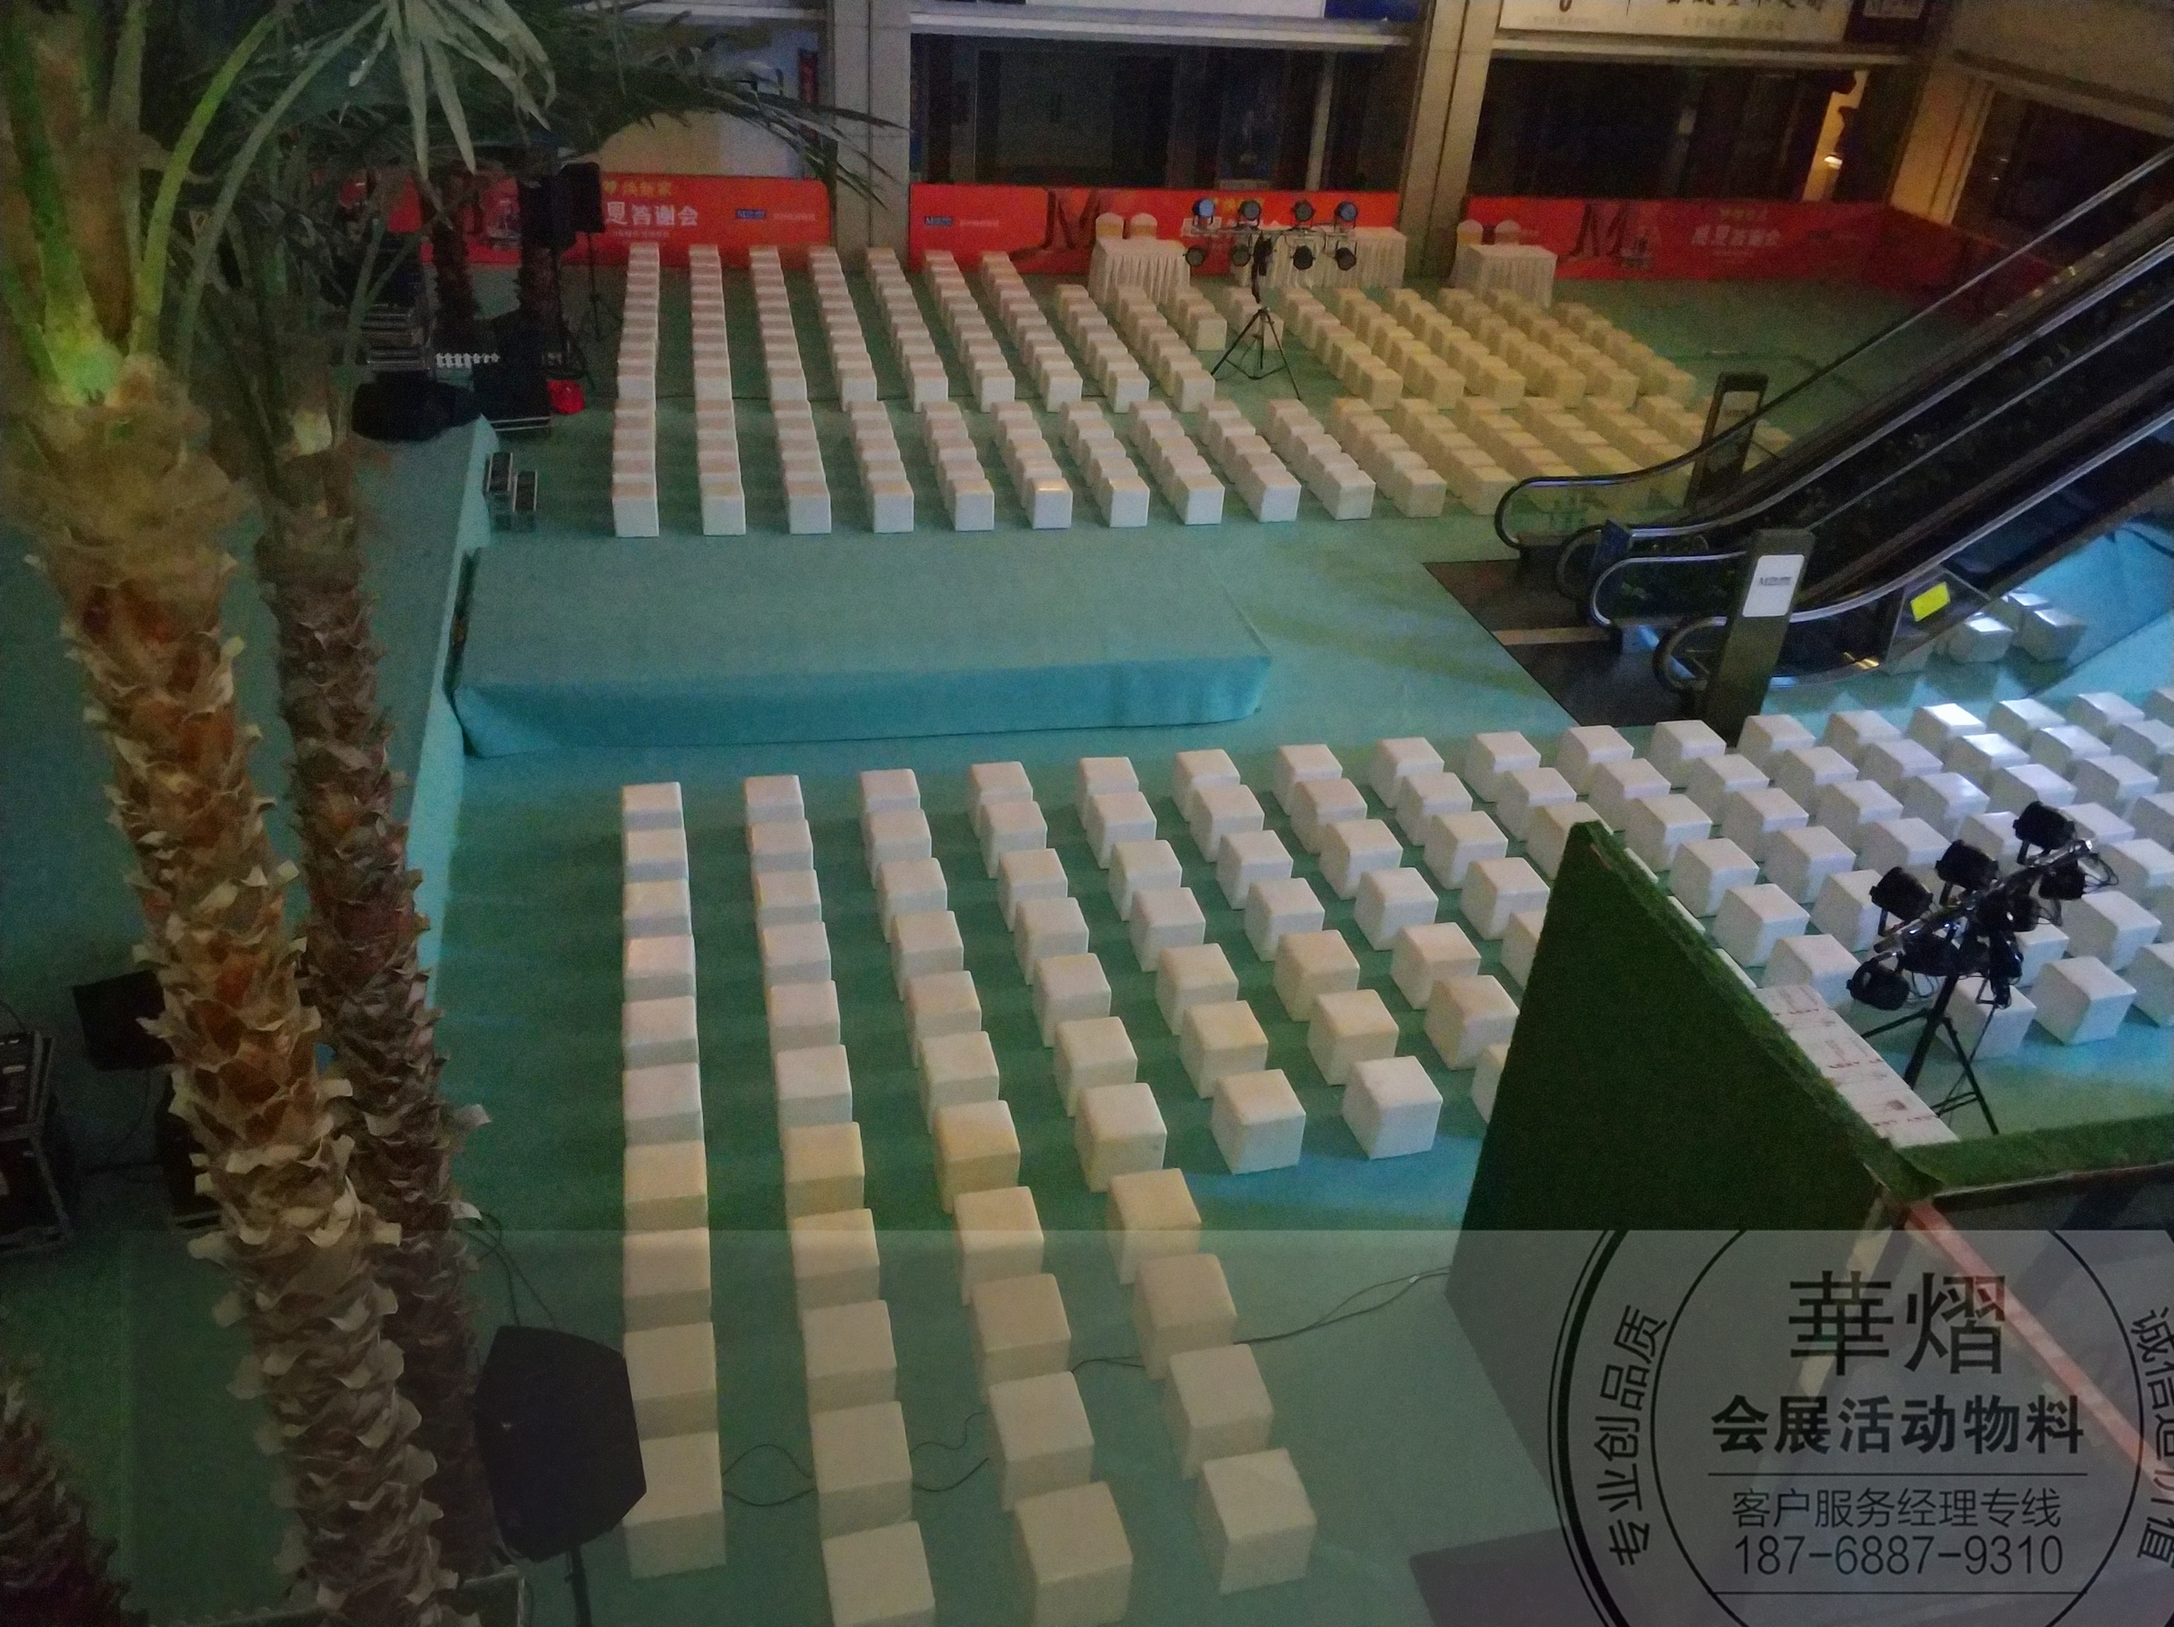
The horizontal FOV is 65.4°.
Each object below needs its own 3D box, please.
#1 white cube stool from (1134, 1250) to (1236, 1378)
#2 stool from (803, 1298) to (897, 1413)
[{"bbox_3d":[0.491,2.546,8.577,0.400,0.390,0.401,-3,33,-13],"label":"white cube stool"},{"bbox_3d":[-1.136,2.643,8.092,0.400,0.385,0.400,-3,32,-13],"label":"stool"}]

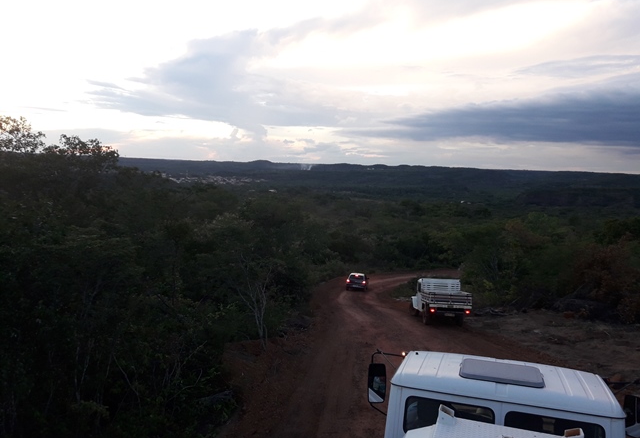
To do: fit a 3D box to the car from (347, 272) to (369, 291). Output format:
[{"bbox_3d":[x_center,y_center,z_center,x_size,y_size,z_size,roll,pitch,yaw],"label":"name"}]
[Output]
[{"bbox_3d":[3.200,5.250,43.600,1.680,1.450,3.950,4,-1,9],"label":"car"}]

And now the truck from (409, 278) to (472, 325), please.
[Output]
[{"bbox_3d":[5.320,3.680,23.500,1.780,1.950,4.850,2,-5,0],"label":"truck"}]

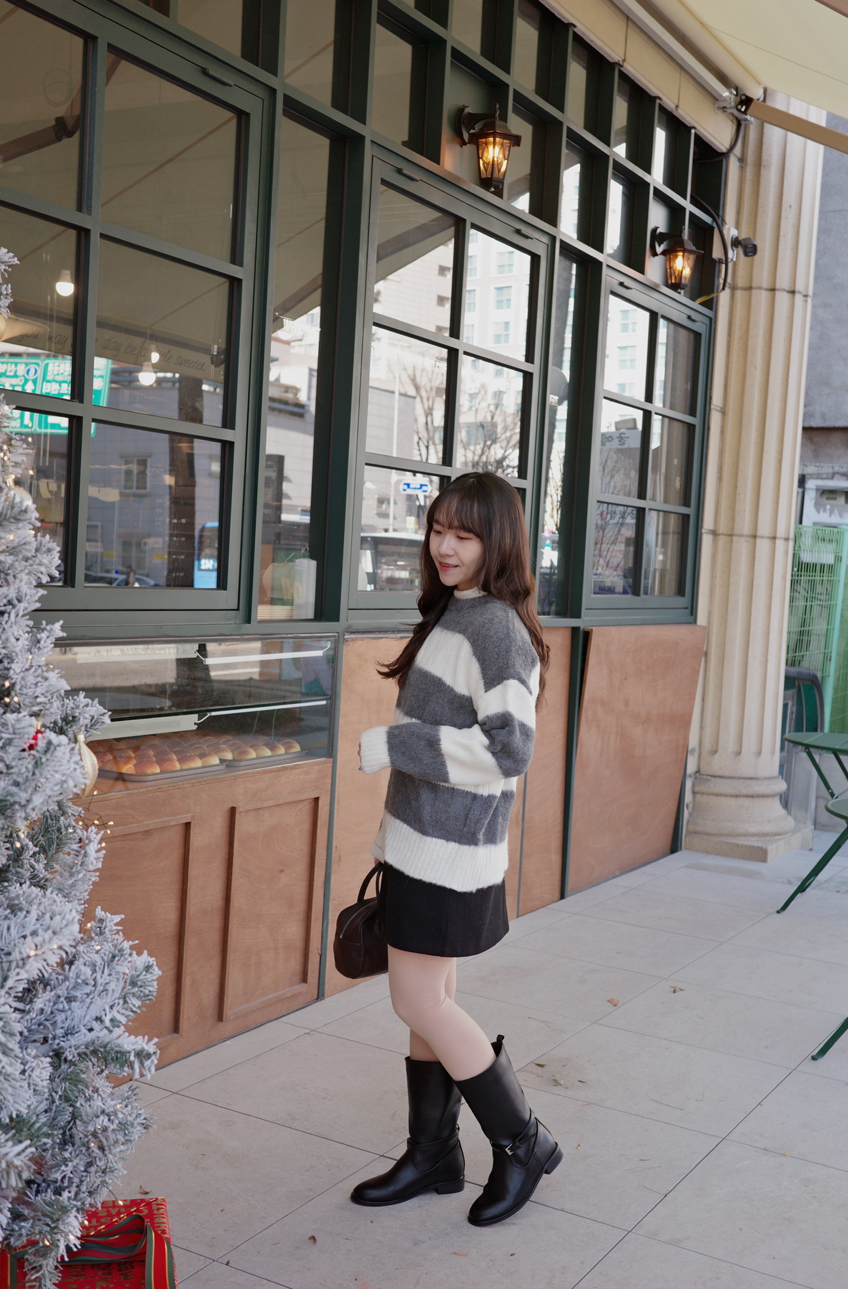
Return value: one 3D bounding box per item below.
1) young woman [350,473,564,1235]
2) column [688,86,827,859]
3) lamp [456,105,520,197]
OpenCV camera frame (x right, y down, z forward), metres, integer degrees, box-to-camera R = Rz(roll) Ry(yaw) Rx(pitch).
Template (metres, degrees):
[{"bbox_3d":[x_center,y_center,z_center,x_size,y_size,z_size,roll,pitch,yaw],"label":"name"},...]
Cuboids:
[{"bbox_3d":[0.079,0.421,3.032,0.430,1.567,0.410,1,4,-28],"label":"young woman"},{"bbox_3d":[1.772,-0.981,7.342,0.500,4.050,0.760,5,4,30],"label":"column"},{"bbox_3d":[0.219,-1.673,4.836,0.190,0.292,0.145,5,4,30],"label":"lamp"}]

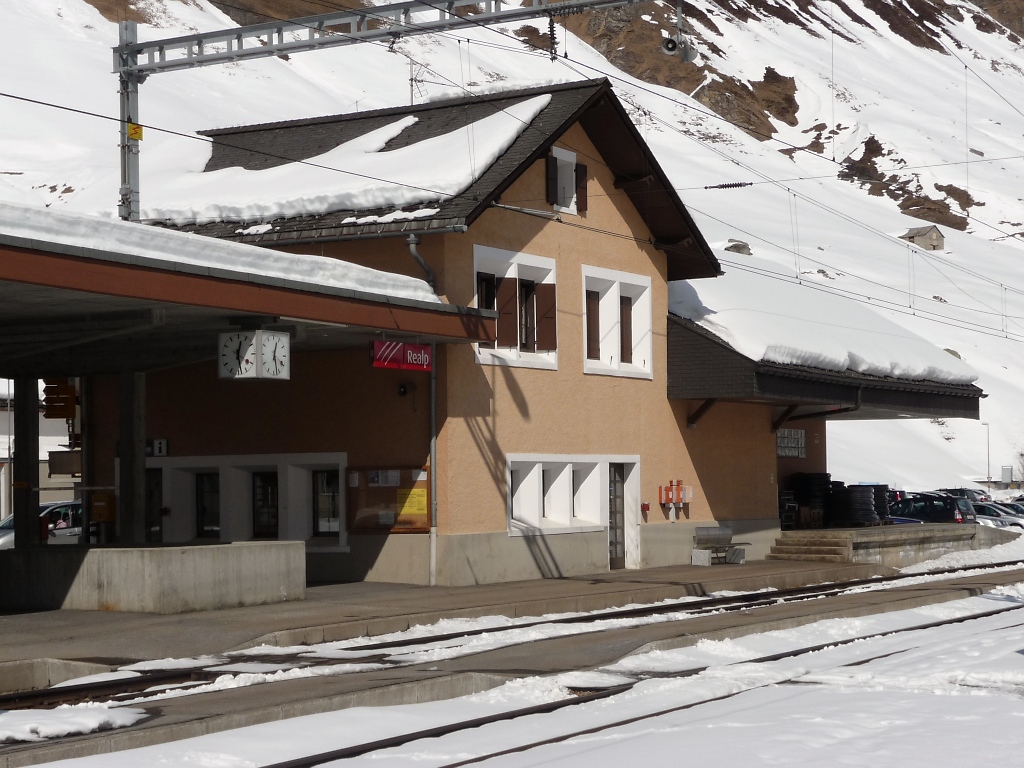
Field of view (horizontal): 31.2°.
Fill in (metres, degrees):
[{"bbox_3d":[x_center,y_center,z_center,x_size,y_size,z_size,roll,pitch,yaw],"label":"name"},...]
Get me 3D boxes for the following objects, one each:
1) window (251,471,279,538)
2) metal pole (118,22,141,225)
[{"bbox_3d":[-4.220,2.085,31.549,0.604,1.142,0.120,-2,-4,32],"label":"window"},{"bbox_3d":[-5.683,-1.137,27.169,0.220,8.580,0.220,-2,-3,32],"label":"metal pole"}]

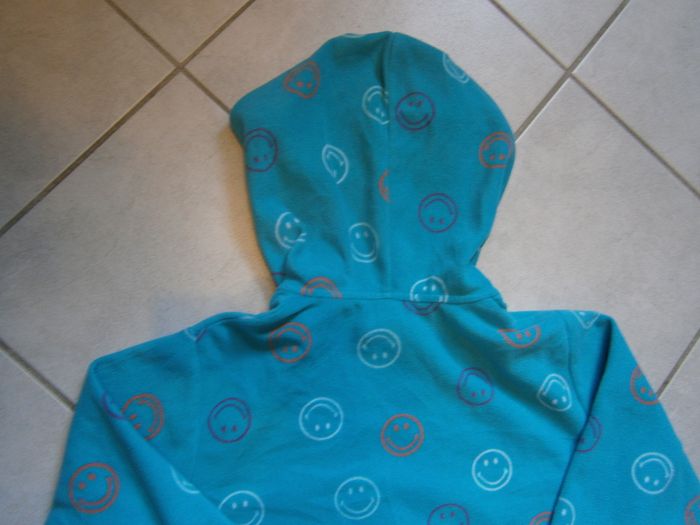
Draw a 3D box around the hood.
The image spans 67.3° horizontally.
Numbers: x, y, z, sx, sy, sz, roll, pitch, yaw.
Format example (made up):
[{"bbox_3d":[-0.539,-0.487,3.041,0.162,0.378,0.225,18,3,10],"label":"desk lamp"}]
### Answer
[{"bbox_3d":[0.028,-0.098,0.523,0.292,0.070,0.285,2,82,-10],"label":"hood"}]

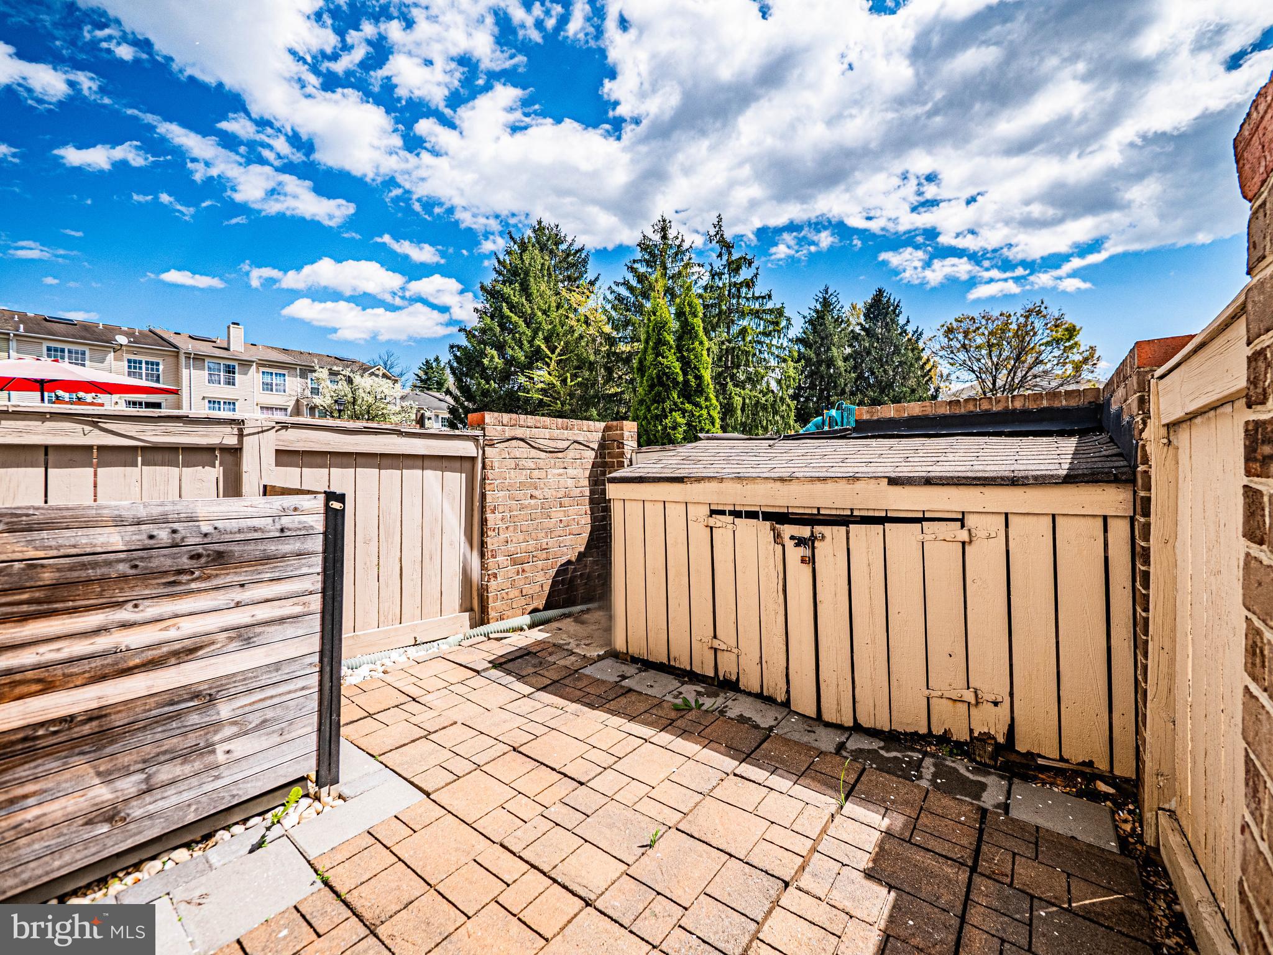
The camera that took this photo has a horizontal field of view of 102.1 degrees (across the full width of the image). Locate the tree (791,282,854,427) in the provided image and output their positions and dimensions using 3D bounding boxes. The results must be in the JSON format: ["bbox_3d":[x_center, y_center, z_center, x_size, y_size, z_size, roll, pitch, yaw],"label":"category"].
[{"bbox_3d":[11.299,-5.268,30.987,3.940,12.340,3.940,0,0,20],"label":"tree"}]

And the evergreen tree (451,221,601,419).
[{"bbox_3d":[-4.826,-5.010,21.988,6.560,11.820,6.560,-1,0,-12],"label":"evergreen tree"}]

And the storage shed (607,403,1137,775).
[{"bbox_3d":[1.151,0.400,3.074,2.510,1.480,1.170,0,0,38],"label":"storage shed"}]

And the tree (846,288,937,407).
[{"bbox_3d":[15.012,-5.208,30.987,5.170,12.220,5.170,0,0,26],"label":"tree"}]

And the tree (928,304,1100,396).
[{"bbox_3d":[17.607,-3.606,23.991,6.430,9.010,6.430,0,0,36],"label":"tree"}]

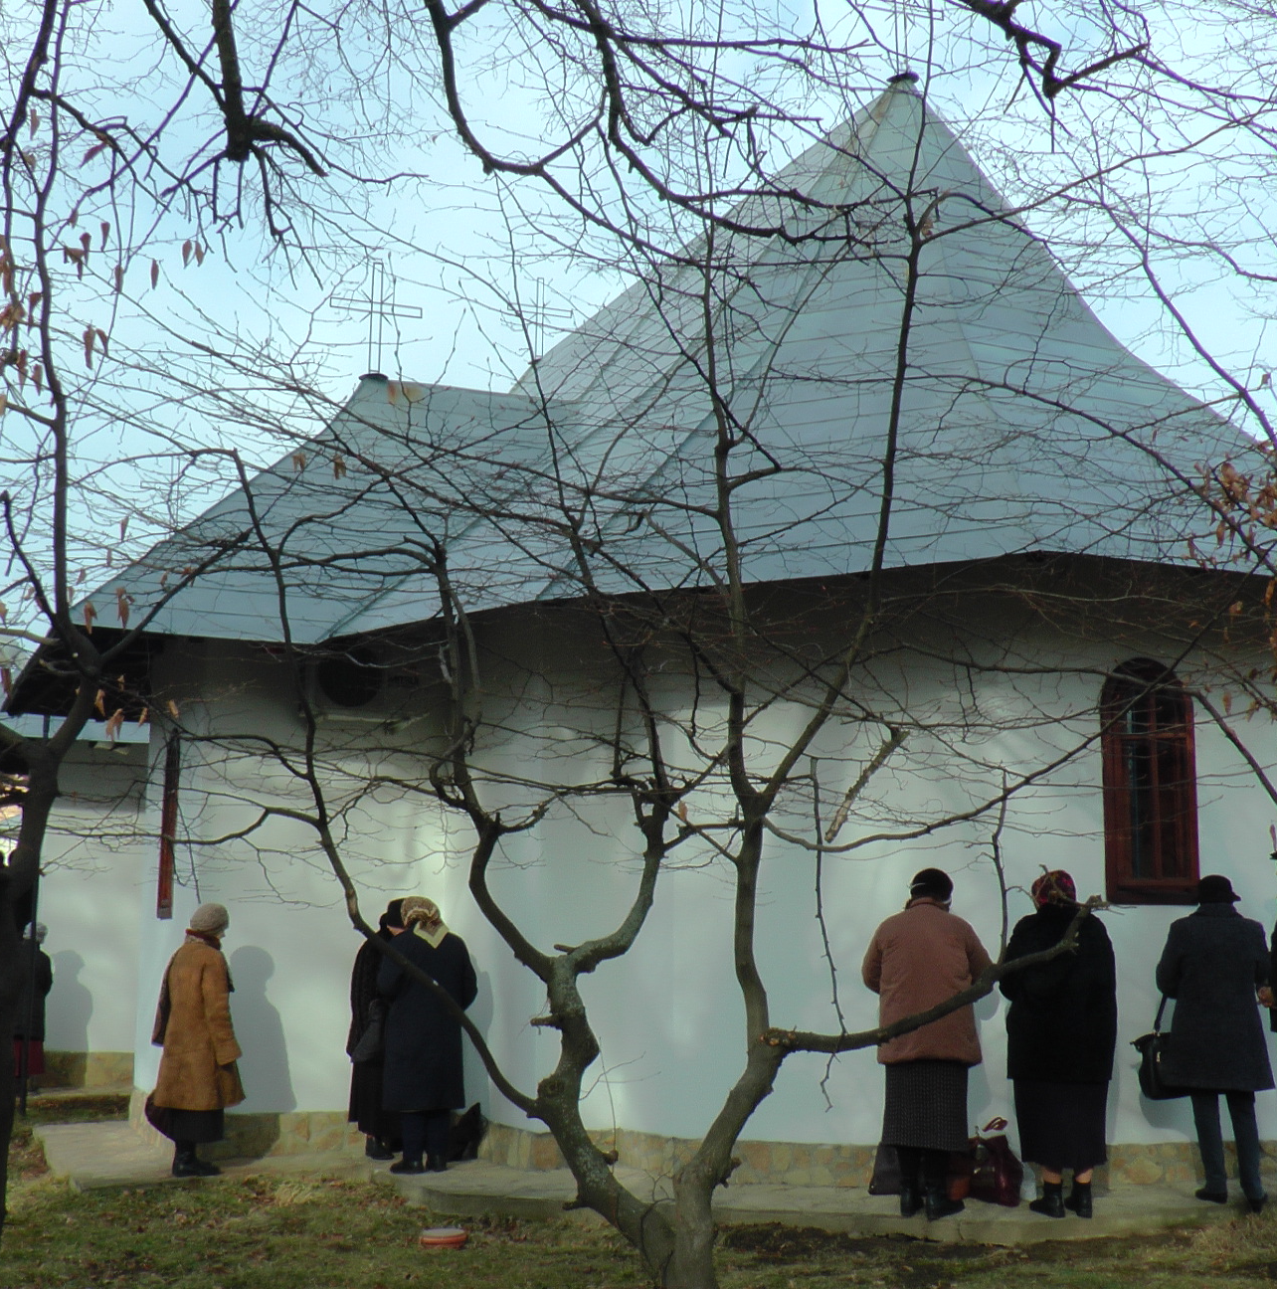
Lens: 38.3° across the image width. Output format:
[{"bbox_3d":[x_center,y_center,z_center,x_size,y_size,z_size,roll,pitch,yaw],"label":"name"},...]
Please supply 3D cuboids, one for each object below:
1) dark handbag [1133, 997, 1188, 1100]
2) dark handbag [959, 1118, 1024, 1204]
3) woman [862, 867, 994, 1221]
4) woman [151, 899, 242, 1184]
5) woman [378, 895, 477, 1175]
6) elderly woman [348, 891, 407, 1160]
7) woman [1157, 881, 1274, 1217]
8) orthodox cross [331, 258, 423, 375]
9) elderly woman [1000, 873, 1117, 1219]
[{"bbox_3d":[2.629,2.020,9.188,0.360,0.505,0.160,-3,-11,17],"label":"dark handbag"},{"bbox_3d":[1.728,2.498,8.926,0.300,0.400,0.200,-2,-8,15],"label":"dark handbag"},{"bbox_3d":[1.362,1.848,8.604,0.600,1.590,0.450,-1,-8,13],"label":"woman"},{"bbox_3d":[-2.483,2.193,10.278,0.420,1.480,0.460,8,-11,-44],"label":"woman"},{"bbox_3d":[-1.166,2.149,10.191,0.530,1.490,0.430,3,-9,-18],"label":"woman"},{"bbox_3d":[-1.560,2.339,11.259,0.500,1.555,0.420,-7,-13,33],"label":"elderly woman"},{"bbox_3d":[2.791,1.907,8.889,0.560,1.560,0.430,-1,-8,7],"label":"woman"},{"bbox_3d":[-1.944,-2.422,13.639,0.670,0.877,0.050,4,-11,-17],"label":"orthodox cross"},{"bbox_3d":[1.988,1.873,8.706,0.530,1.593,0.400,2,-11,-9],"label":"elderly woman"}]

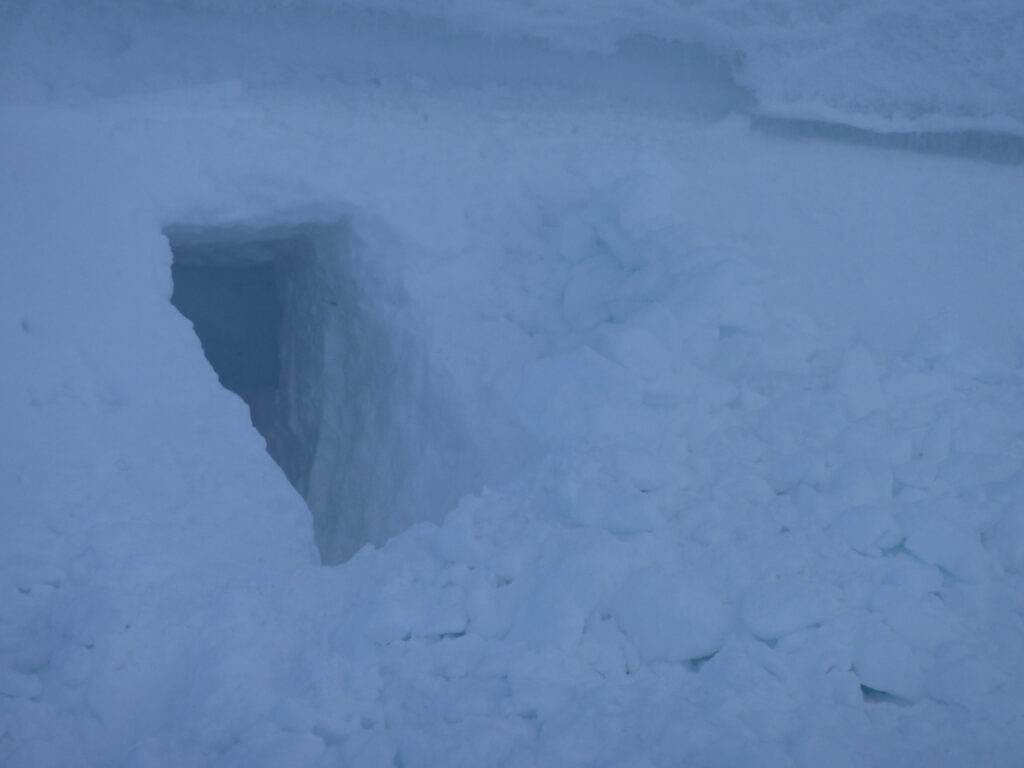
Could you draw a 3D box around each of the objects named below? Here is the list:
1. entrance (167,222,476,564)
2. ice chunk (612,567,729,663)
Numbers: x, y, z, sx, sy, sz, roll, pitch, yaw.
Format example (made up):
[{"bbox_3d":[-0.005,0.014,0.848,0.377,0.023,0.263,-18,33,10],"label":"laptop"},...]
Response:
[{"bbox_3d":[-0.687,0.034,32.000,0.850,1.200,0.800,0,0,-30],"label":"entrance"},{"bbox_3d":[0.557,0.810,31.200,0.400,0.330,0.320,0,0,0],"label":"ice chunk"}]

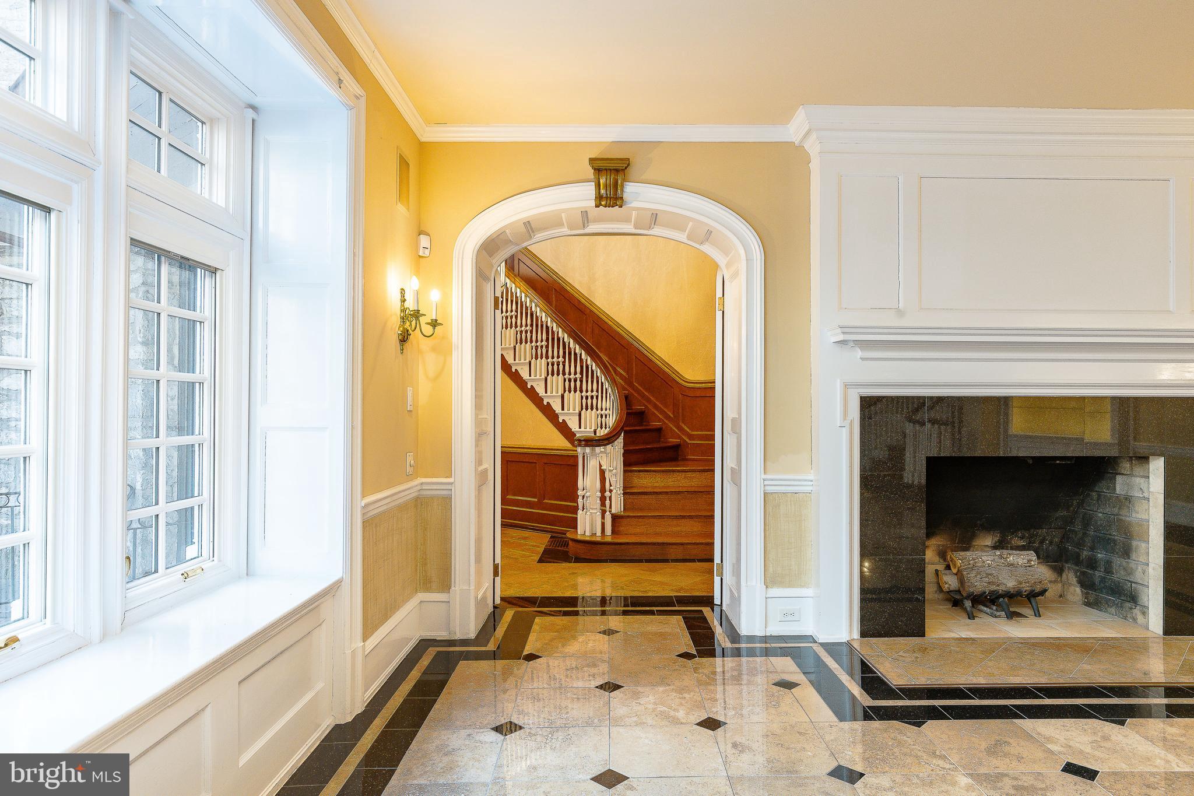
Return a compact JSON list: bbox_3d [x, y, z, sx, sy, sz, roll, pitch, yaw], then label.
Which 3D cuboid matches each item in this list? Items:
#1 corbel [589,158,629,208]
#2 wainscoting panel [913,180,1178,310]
[{"bbox_3d":[0.066,-1.130,3.700,0.215,0.255,0.130,0,-1,0],"label":"corbel"},{"bbox_3d":[2.345,-0.800,3.635,1.330,0.710,0.025,0,-1,0],"label":"wainscoting panel"}]

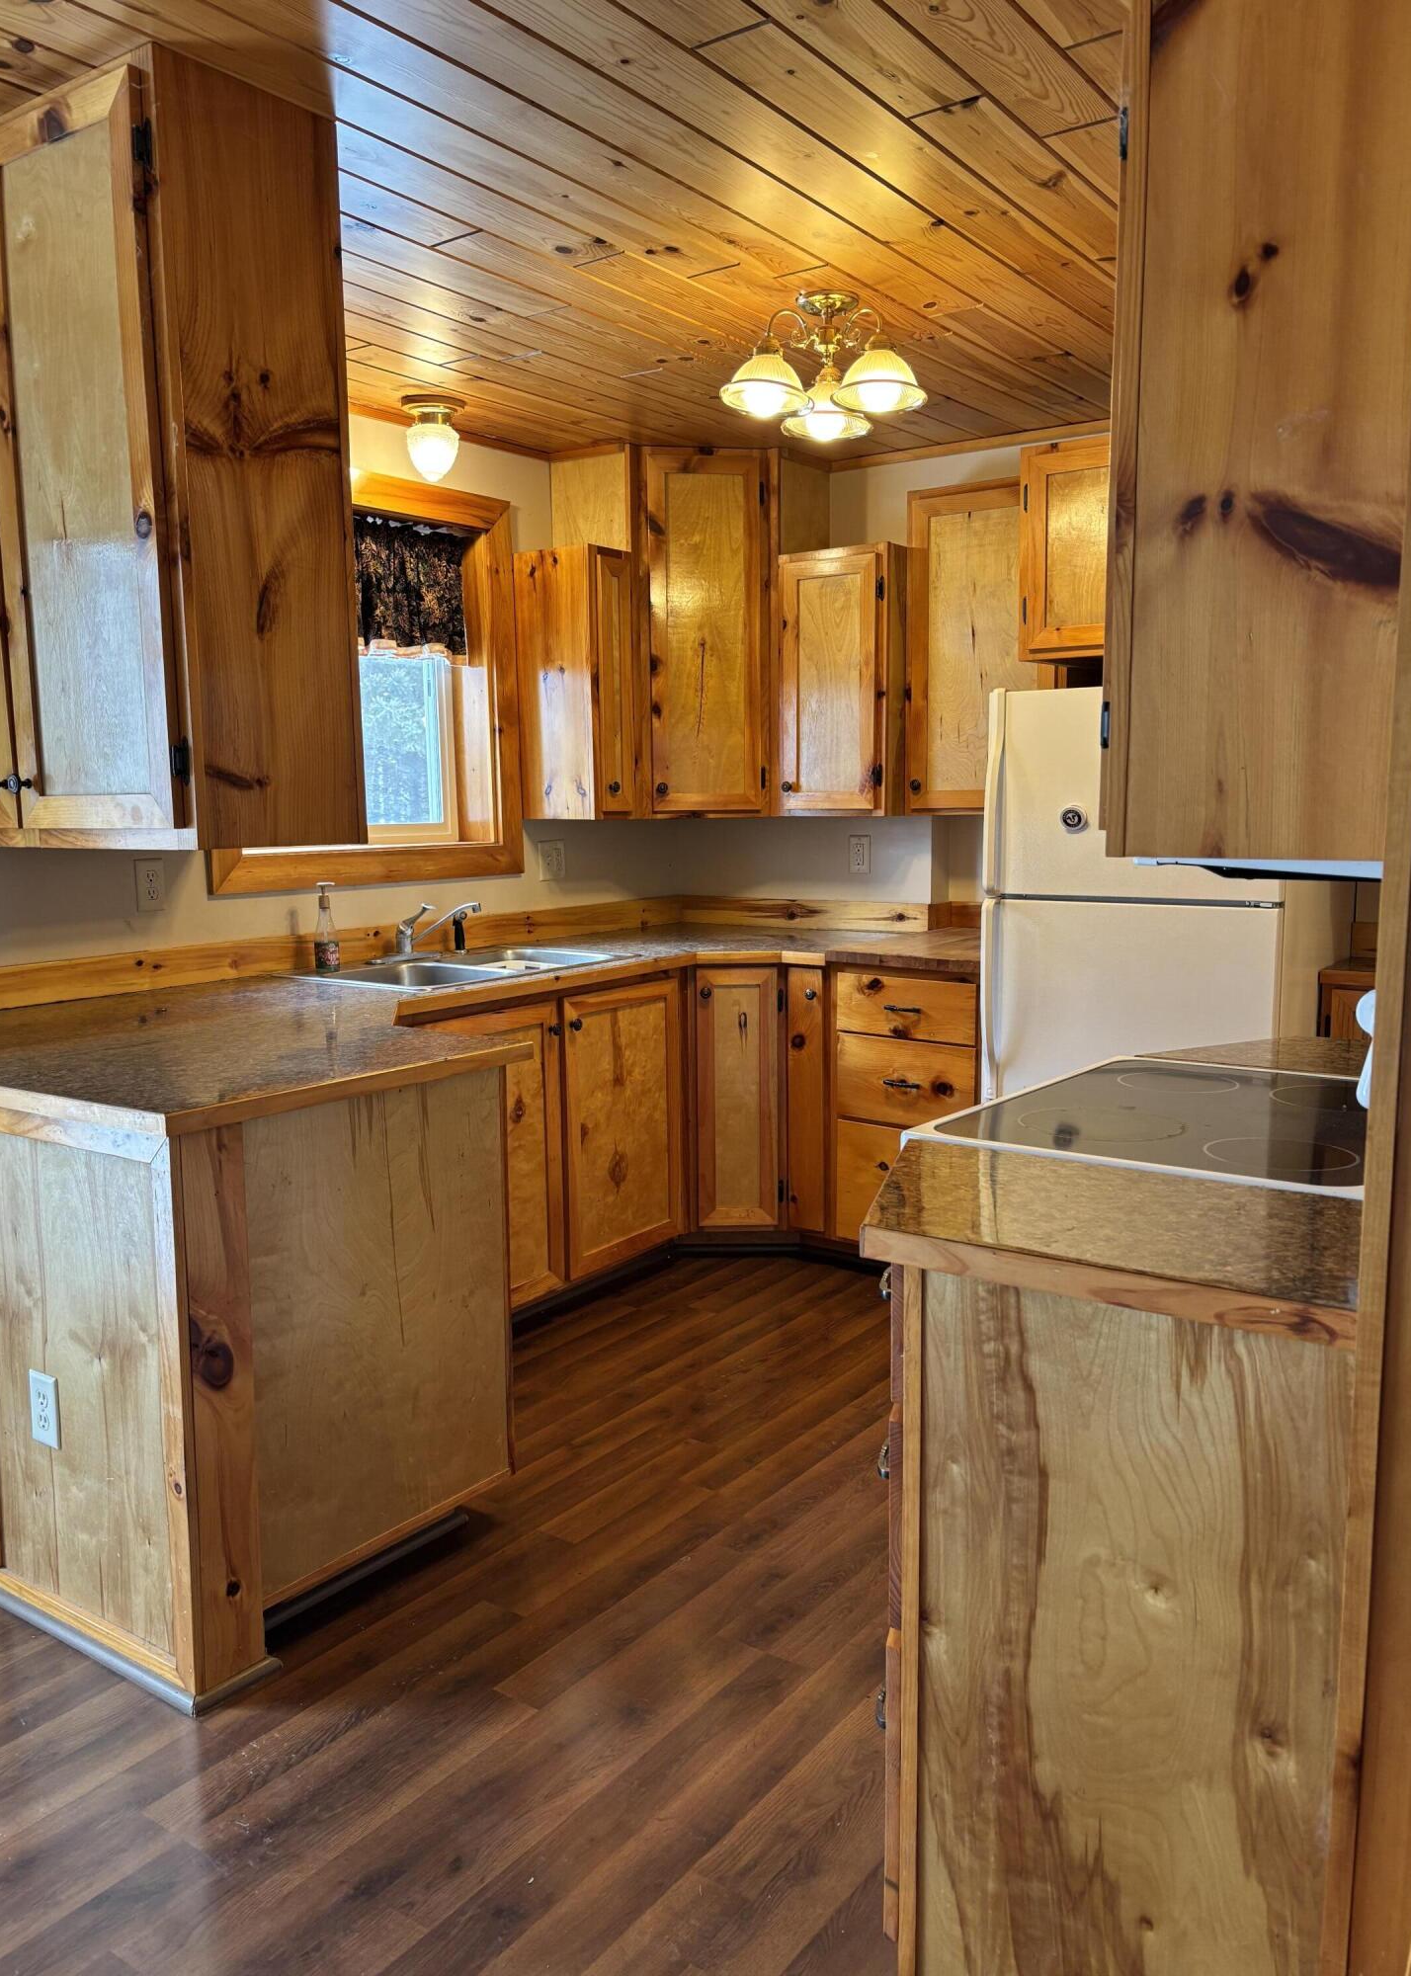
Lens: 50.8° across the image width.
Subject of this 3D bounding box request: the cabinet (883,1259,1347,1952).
[{"bbox_3d":[0.541,0.720,1.563,0.600,0.884,0.345,5,9,36],"label":"cabinet"}]

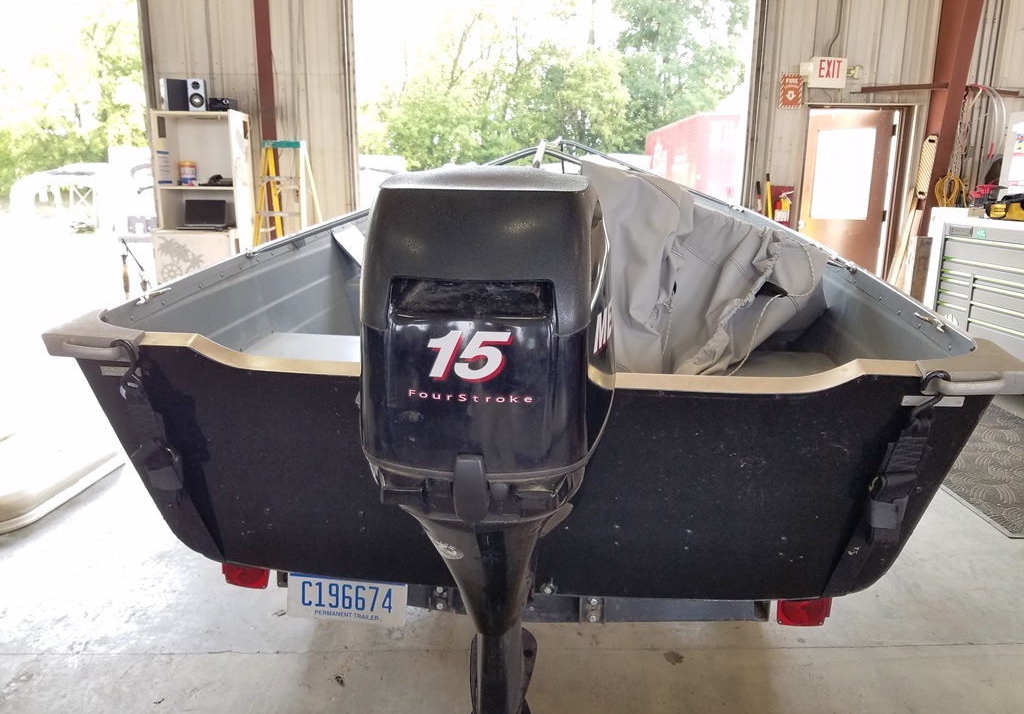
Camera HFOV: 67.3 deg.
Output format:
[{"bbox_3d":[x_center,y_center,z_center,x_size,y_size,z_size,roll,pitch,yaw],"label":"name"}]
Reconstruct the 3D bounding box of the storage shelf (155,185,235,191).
[{"bbox_3d":[-2.603,-1.443,6.554,0.620,0.035,0.470,0,14,-2],"label":"storage shelf"}]

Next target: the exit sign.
[{"bbox_3d":[2.838,-2.558,6.928,0.305,0.260,0.090,0,14,-3],"label":"exit sign"}]

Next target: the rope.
[{"bbox_3d":[3.931,-1.448,6.895,0.290,0.420,0.120,0,14,-3],"label":"rope"}]

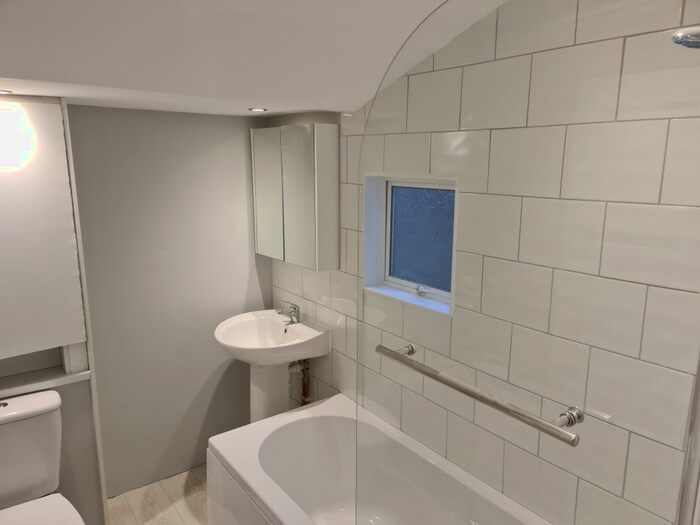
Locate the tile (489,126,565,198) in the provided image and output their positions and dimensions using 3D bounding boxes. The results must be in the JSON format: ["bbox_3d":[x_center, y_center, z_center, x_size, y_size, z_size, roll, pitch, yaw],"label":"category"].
[{"bbox_3d":[0.517,-0.296,1.489,0.010,0.197,0.249,-8,14,-36],"label":"tile"}]

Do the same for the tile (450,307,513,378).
[{"bbox_3d":[0.445,0.271,1.729,0.010,0.199,0.253,-8,14,-36],"label":"tile"}]

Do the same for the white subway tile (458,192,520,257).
[{"bbox_3d":[0.449,-0.122,1.648,0.010,0.199,0.253,-8,14,-36],"label":"white subway tile"}]

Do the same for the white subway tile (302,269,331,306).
[{"bbox_3d":[-0.161,0.106,2.497,0.010,0.197,0.249,-8,14,-36],"label":"white subway tile"}]

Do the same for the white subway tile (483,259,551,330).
[{"bbox_3d":[0.521,0.094,1.590,0.010,0.199,0.253,-8,14,-36],"label":"white subway tile"}]

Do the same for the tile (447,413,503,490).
[{"bbox_3d":[0.445,0.664,1.804,0.010,0.199,0.253,-8,14,-36],"label":"tile"}]

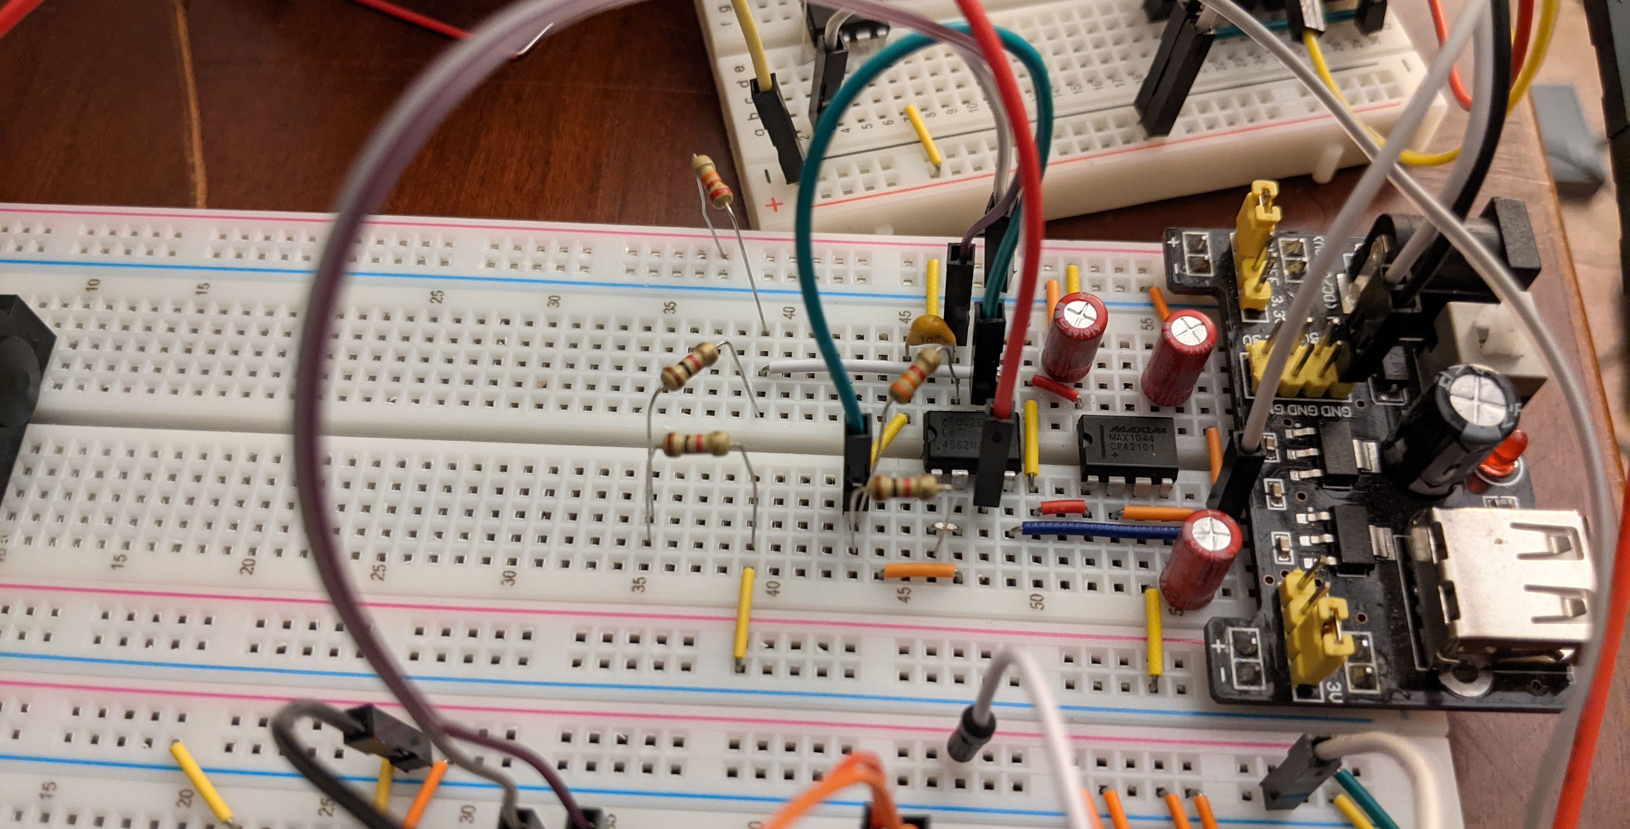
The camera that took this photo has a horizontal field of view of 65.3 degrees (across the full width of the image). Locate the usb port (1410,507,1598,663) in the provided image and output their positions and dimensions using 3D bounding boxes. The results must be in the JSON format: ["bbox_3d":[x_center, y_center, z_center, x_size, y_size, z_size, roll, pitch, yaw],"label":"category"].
[{"bbox_3d":[0.061,0.016,0.113,0.014,0.007,0.013,2,59,1],"label":"usb port"}]

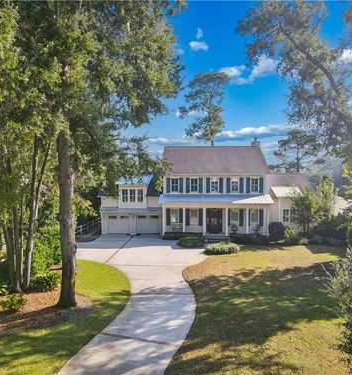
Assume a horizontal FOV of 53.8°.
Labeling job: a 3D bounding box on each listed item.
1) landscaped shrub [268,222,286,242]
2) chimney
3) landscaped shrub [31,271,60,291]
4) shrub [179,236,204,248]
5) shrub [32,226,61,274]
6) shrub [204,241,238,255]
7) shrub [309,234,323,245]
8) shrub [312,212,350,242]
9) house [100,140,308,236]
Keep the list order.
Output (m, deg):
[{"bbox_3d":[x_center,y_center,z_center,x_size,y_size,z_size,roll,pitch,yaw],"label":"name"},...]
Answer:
[{"bbox_3d":[10.514,4.611,35.910,1.820,1.900,1.750,0,2,2],"label":"landscaped shrub"},{"bbox_3d":[10.090,-5.739,43.728,1.050,1.250,0.900,0,2,2],"label":"chimney"},{"bbox_3d":[-7.969,5.601,21.168,1.780,0.940,1.600,0,2,2],"label":"landscaped shrub"},{"bbox_3d":[1.485,5.229,33.223,2.430,0.850,2.200,0,2,2],"label":"shrub"},{"bbox_3d":[-9.155,4.383,24.697,2.080,3.130,2.200,0,2,2],"label":"shrub"},{"bbox_3d":[4.055,5.309,30.895,2.950,0.850,2.500,0,2,2],"label":"shrub"},{"bbox_3d":[13.970,5.172,34.719,1.370,0.860,1.300,0,2,2],"label":"shrub"},{"bbox_3d":[16.125,4.108,36.418,3.890,2.870,3.000,0,2,2],"label":"shrub"},{"bbox_3d":[3.600,0.046,42.027,24.400,10.600,13.000,0,2,2],"label":"house"}]

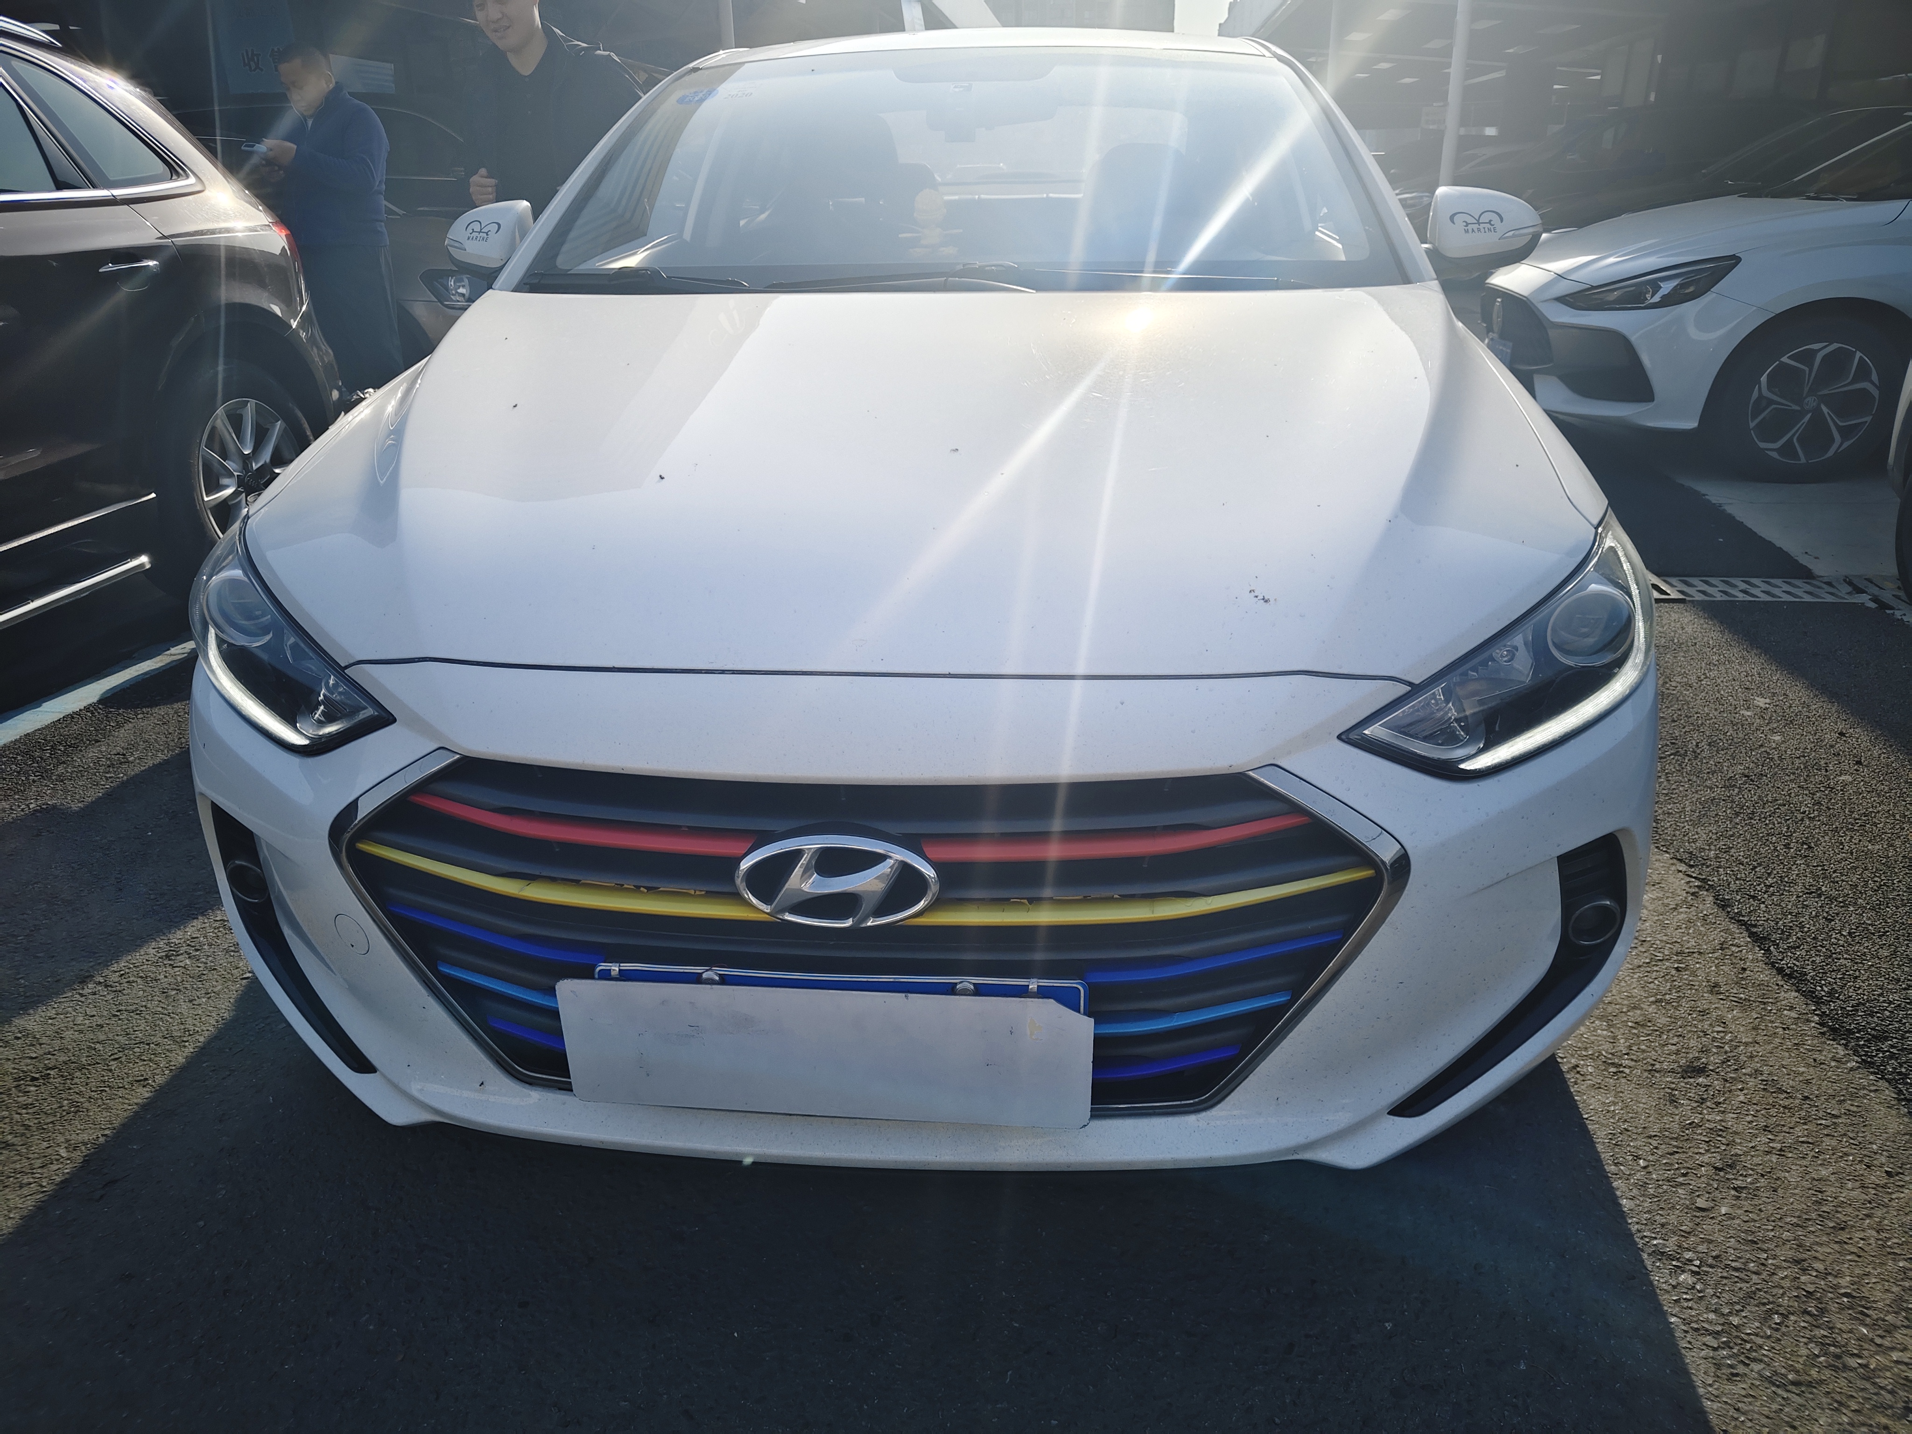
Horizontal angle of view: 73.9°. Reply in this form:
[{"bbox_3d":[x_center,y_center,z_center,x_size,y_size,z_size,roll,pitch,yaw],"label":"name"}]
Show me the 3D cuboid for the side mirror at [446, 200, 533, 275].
[{"bbox_3d":[-0.909,-0.934,2.499,0.195,0.135,0.115,1,21,5],"label":"side mirror"}]

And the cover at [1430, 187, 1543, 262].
[{"bbox_3d":[0.964,-0.905,2.337,0.195,0.135,0.115,1,21,5],"label":"cover"}]

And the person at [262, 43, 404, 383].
[{"bbox_3d":[-2.429,-1.688,4.997,0.500,1.700,0.440,15,26,36],"label":"person"}]

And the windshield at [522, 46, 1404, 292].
[{"bbox_3d":[0.019,-1.016,2.306,1.460,0.140,0.950,1,50,5],"label":"windshield"}]

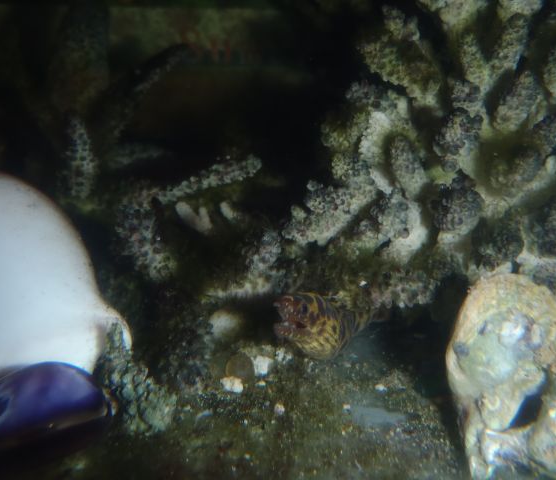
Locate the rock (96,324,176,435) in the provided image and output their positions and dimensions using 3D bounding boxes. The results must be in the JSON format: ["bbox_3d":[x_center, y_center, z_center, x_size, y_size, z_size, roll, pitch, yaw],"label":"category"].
[{"bbox_3d":[-0.127,0.125,0.465,0.068,0.080,0.060,0,25,0],"label":"rock"}]

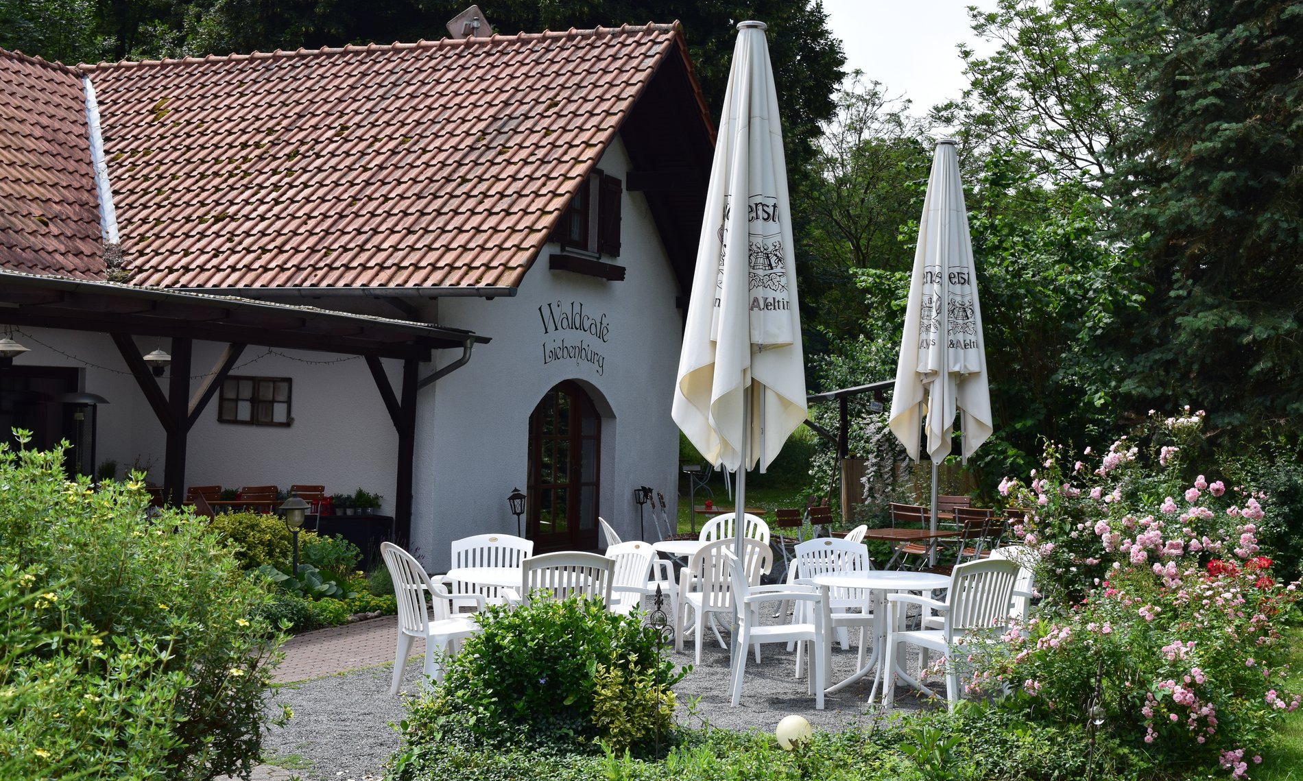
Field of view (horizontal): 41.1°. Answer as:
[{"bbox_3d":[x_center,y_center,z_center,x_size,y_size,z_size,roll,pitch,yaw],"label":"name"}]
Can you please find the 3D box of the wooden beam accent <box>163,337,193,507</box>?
[{"bbox_3d":[-3.977,0.690,14.561,0.122,2.267,0.122,2,0,26],"label":"wooden beam accent"}]

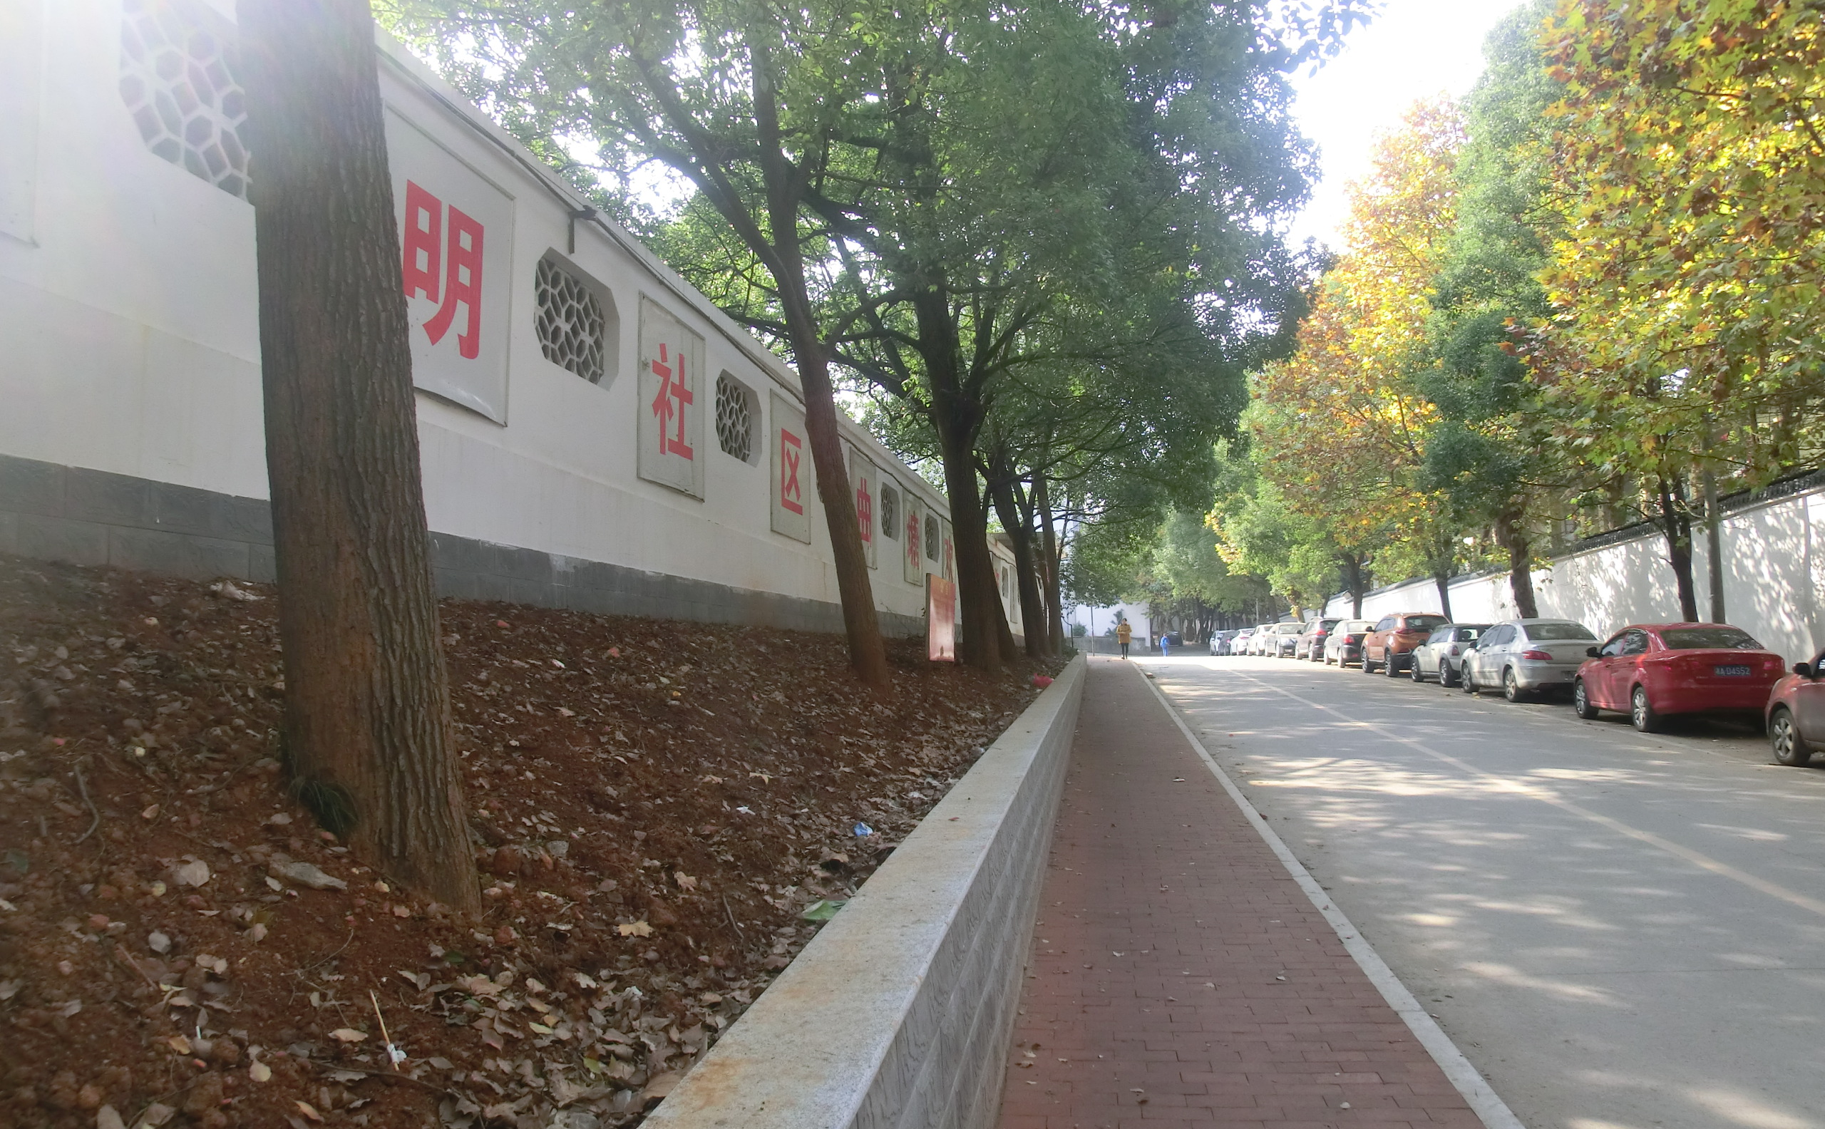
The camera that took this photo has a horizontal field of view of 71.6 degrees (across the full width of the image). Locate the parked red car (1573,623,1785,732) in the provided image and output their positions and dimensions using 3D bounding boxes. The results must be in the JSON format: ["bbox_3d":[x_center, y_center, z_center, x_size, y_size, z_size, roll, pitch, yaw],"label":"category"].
[{"bbox_3d":[11.499,1.676,19.298,1.760,1.490,4.420,-1,-2,10],"label":"parked red car"}]

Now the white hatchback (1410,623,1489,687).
[{"bbox_3d":[12.710,2.030,29.131,1.690,1.410,3.720,-1,-3,8],"label":"white hatchback"}]

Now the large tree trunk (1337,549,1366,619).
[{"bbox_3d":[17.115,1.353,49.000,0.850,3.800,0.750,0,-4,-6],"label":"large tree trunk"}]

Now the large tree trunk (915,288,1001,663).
[{"bbox_3d":[0.536,-0.894,13.800,0.850,4.100,0.650,0,-4,-6],"label":"large tree trunk"}]

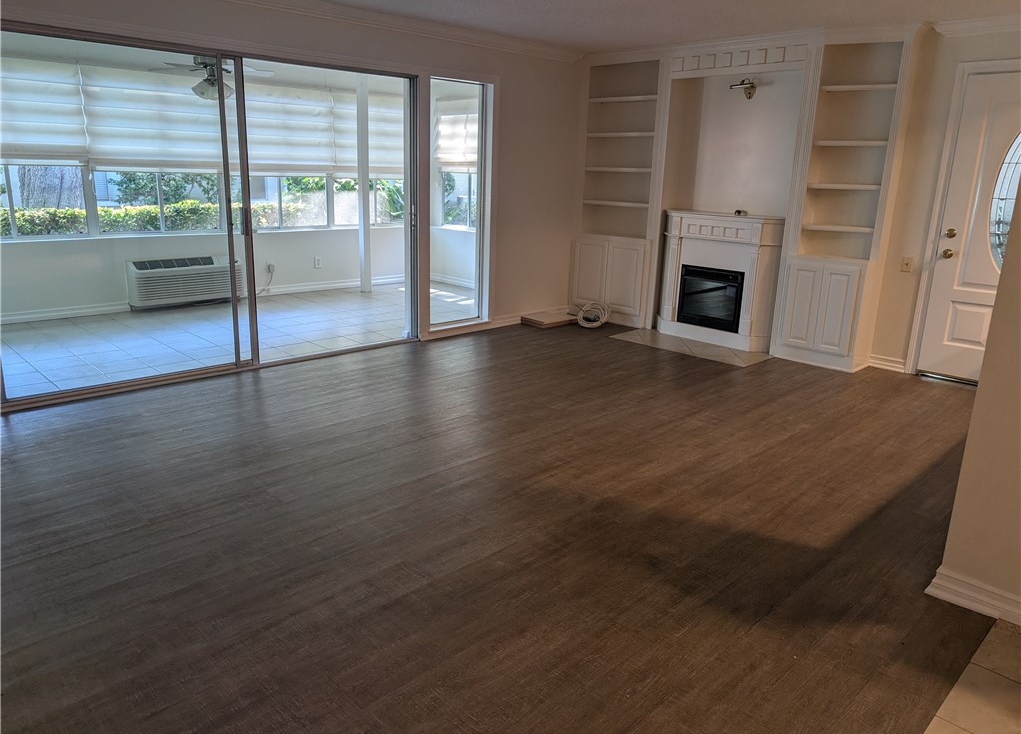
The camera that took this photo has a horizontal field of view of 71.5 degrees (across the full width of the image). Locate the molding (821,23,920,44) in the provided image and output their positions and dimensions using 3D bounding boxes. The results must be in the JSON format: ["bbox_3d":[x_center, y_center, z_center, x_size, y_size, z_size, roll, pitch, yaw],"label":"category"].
[{"bbox_3d":[2.448,-2.280,4.865,0.080,0.107,0.610,-13,21,-42],"label":"molding"}]

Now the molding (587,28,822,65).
[{"bbox_3d":[1.481,-2.605,5.839,0.080,0.110,2.210,-13,21,-42],"label":"molding"}]

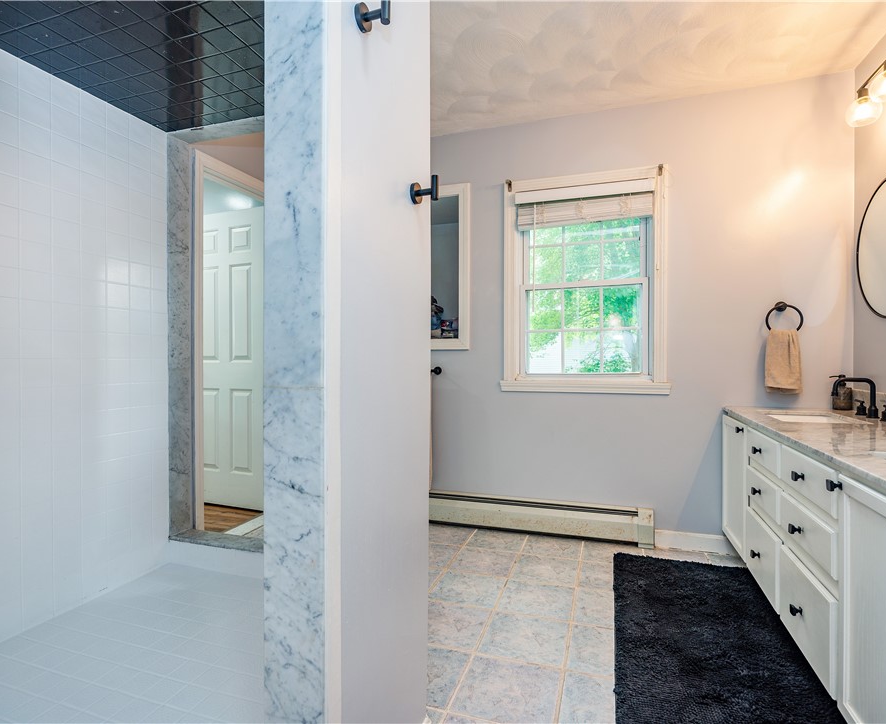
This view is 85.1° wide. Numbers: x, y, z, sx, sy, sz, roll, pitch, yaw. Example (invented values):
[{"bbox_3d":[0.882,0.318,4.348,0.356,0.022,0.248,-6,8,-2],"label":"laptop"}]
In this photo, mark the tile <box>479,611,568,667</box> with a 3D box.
[{"bbox_3d":[0.305,1.017,1.781,0.300,0.010,0.300,0,0,19],"label":"tile"}]

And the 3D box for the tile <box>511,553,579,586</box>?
[{"bbox_3d":[0.501,1.017,2.360,0.298,0.010,0.298,0,0,19],"label":"tile"}]

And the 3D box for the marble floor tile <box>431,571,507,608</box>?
[{"bbox_3d":[0.115,1.018,2.168,0.298,0.010,0.298,0,0,19],"label":"marble floor tile"}]

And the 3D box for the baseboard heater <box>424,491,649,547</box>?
[{"bbox_3d":[0.441,0.911,2.868,1.500,0.195,0.072,0,0,19],"label":"baseboard heater"}]

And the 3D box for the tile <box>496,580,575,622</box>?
[{"bbox_3d":[0.404,1.019,2.071,0.298,0.010,0.298,0,0,19],"label":"tile"}]

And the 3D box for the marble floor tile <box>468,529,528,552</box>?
[{"bbox_3d":[0.314,1.017,2.745,0.300,0.010,0.300,0,0,19],"label":"marble floor tile"}]

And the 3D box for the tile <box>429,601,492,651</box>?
[{"bbox_3d":[0.016,1.017,1.880,0.300,0.010,0.300,0,0,19],"label":"tile"}]

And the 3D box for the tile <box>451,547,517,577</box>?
[{"bbox_3d":[0.212,1.016,2.457,0.298,0.010,0.298,0,0,19],"label":"tile"}]

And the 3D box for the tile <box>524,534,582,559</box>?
[{"bbox_3d":[0.602,1.017,2.646,0.300,0.010,0.300,0,0,19],"label":"tile"}]

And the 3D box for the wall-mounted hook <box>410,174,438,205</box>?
[{"bbox_3d":[-0.039,-0.418,1.170,0.060,0.069,0.054,0,0,19],"label":"wall-mounted hook"}]

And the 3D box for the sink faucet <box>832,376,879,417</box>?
[{"bbox_3d":[1.788,0.152,2.092,0.167,0.171,0.055,0,0,19],"label":"sink faucet"}]

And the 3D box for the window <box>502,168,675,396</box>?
[{"bbox_3d":[0.796,-0.446,2.782,0.925,1.240,0.110,0,0,19],"label":"window"}]

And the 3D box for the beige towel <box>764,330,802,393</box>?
[{"bbox_3d":[1.709,0.001,2.420,0.162,0.325,0.055,0,0,19],"label":"beige towel"}]

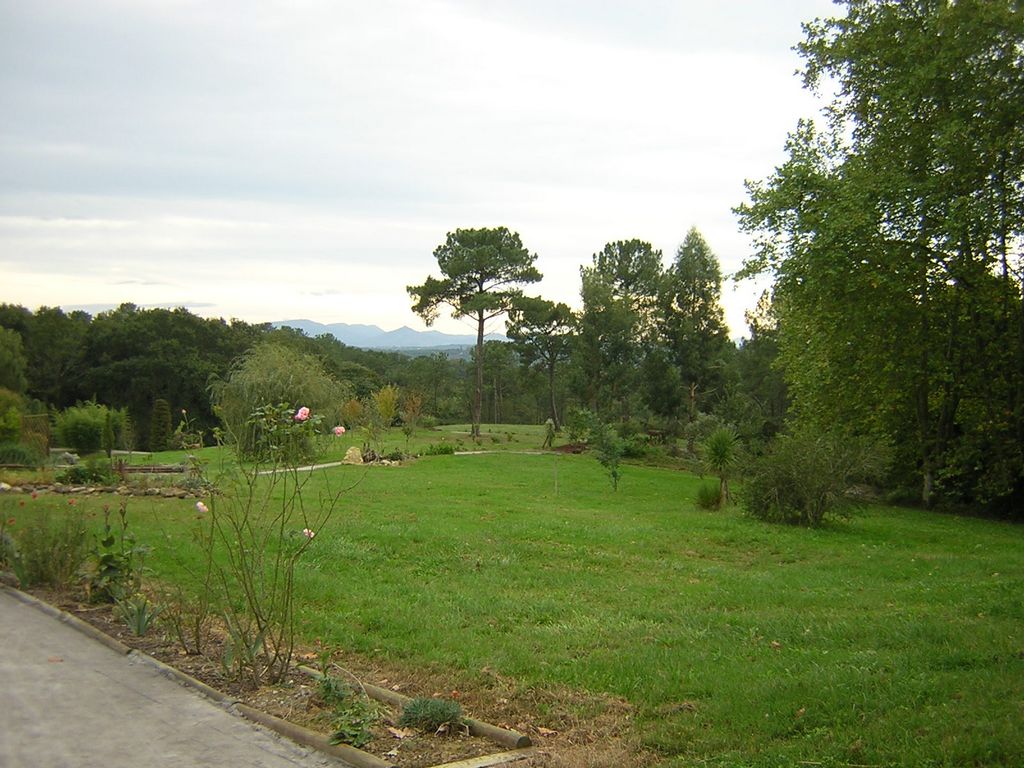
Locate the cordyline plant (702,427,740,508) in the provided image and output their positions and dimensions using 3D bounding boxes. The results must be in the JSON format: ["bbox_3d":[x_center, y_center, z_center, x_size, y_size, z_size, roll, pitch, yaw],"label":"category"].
[{"bbox_3d":[3.699,1.474,18.800,0.671,1.448,0.651,0,2,0],"label":"cordyline plant"}]

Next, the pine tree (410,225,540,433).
[{"bbox_3d":[-1.831,-2.564,52.000,6.446,10.254,6.252,0,2,0],"label":"pine tree"}]

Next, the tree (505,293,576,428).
[{"bbox_3d":[1.662,-1.211,60.000,3.944,7.437,3.826,0,2,0],"label":"tree"}]

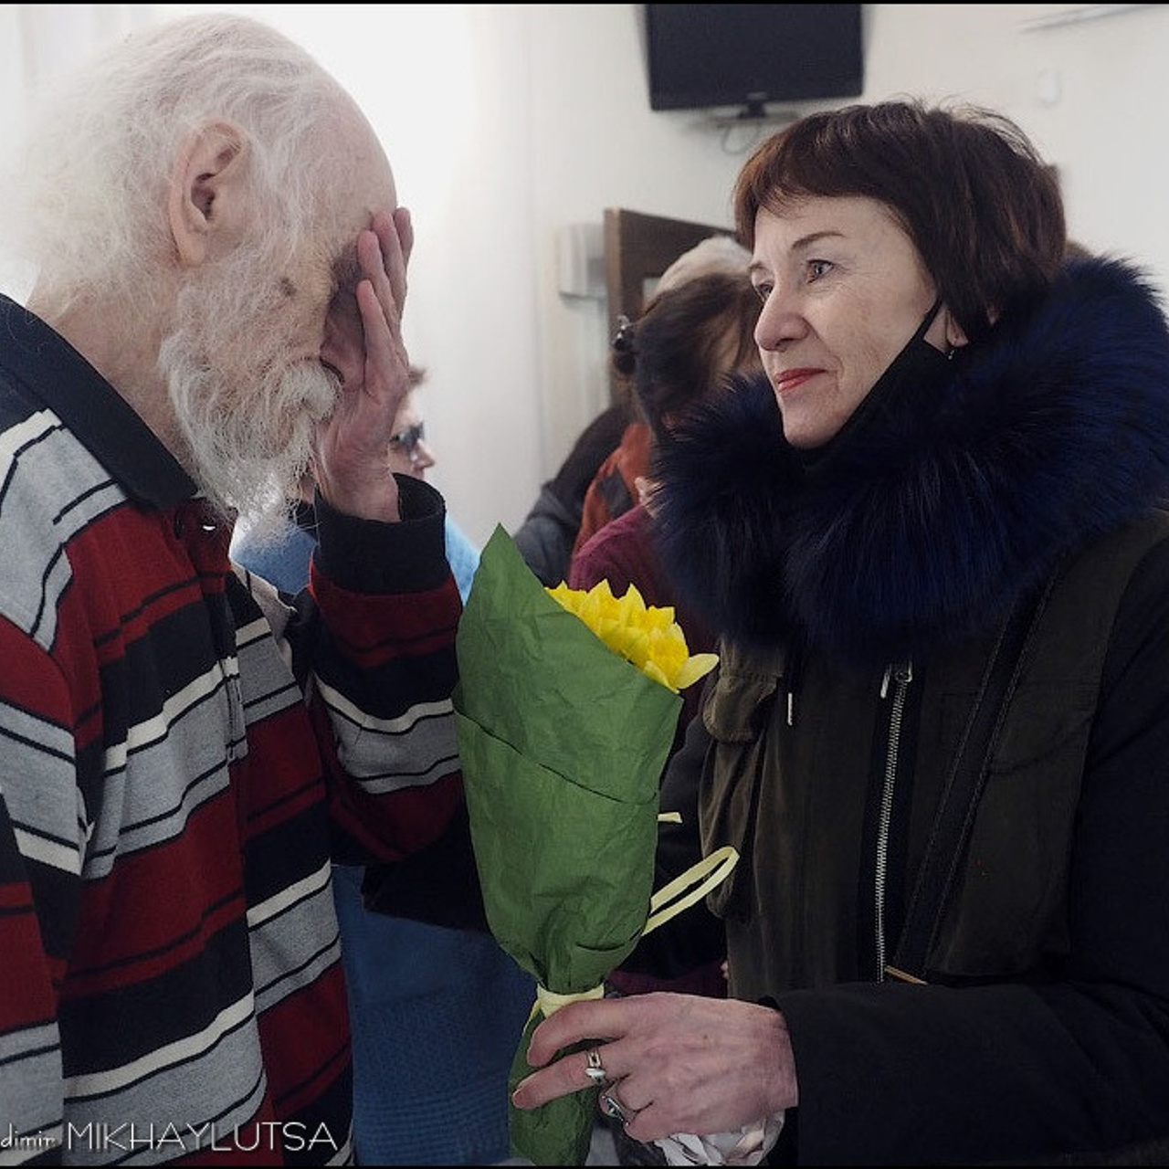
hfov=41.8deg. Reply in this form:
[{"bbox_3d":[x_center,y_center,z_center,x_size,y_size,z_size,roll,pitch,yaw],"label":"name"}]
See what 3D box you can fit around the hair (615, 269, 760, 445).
[{"bbox_3d":[0.146,-0.252,1.720,0.230,0.205,0.180,3,2,-12],"label":"hair"}]

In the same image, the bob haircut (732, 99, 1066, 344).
[{"bbox_3d":[0.222,-0.246,1.075,0.235,0.195,0.200,-4,1,-33],"label":"bob haircut"}]

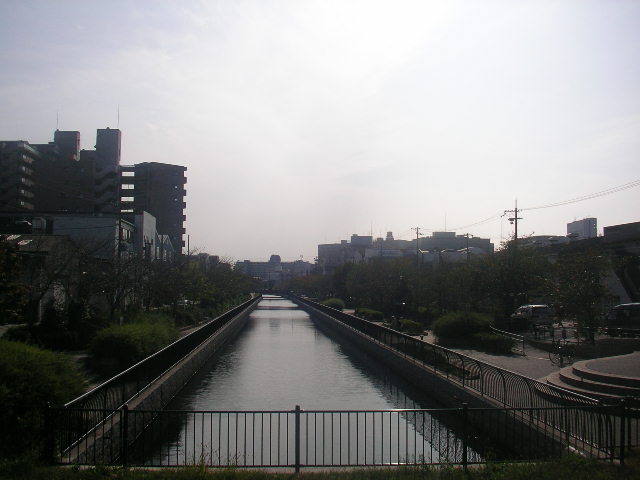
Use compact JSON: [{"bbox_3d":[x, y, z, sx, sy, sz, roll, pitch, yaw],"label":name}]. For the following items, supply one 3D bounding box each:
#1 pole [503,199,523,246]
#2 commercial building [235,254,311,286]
[{"bbox_3d":[19.760,1.908,70.040,2.000,12.000,0.800,0,-4,-6],"label":"pole"},{"bbox_3d":[-31.892,23.920,479.509,53.000,26.000,20.000,0,-4,-4],"label":"commercial building"}]

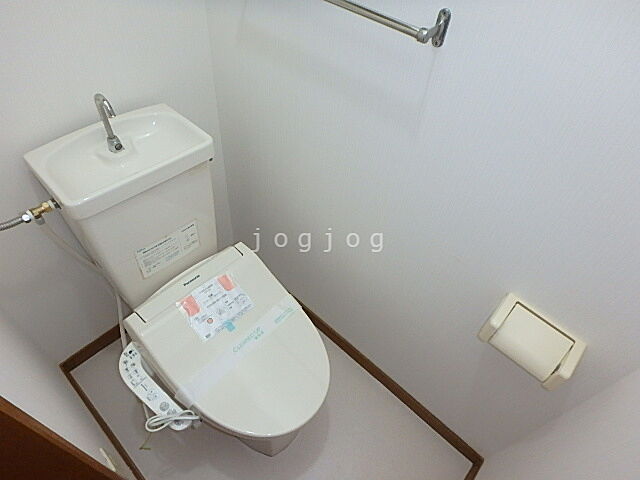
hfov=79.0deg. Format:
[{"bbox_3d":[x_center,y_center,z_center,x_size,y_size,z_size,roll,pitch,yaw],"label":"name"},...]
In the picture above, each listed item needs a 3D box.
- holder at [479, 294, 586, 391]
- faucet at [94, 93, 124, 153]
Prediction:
[{"bbox_3d":[0.438,0.215,0.813,0.169,0.093,0.097,37,54,23],"label":"holder"},{"bbox_3d":[-0.468,-0.252,0.870,0.075,0.155,0.033,37,54,23],"label":"faucet"}]

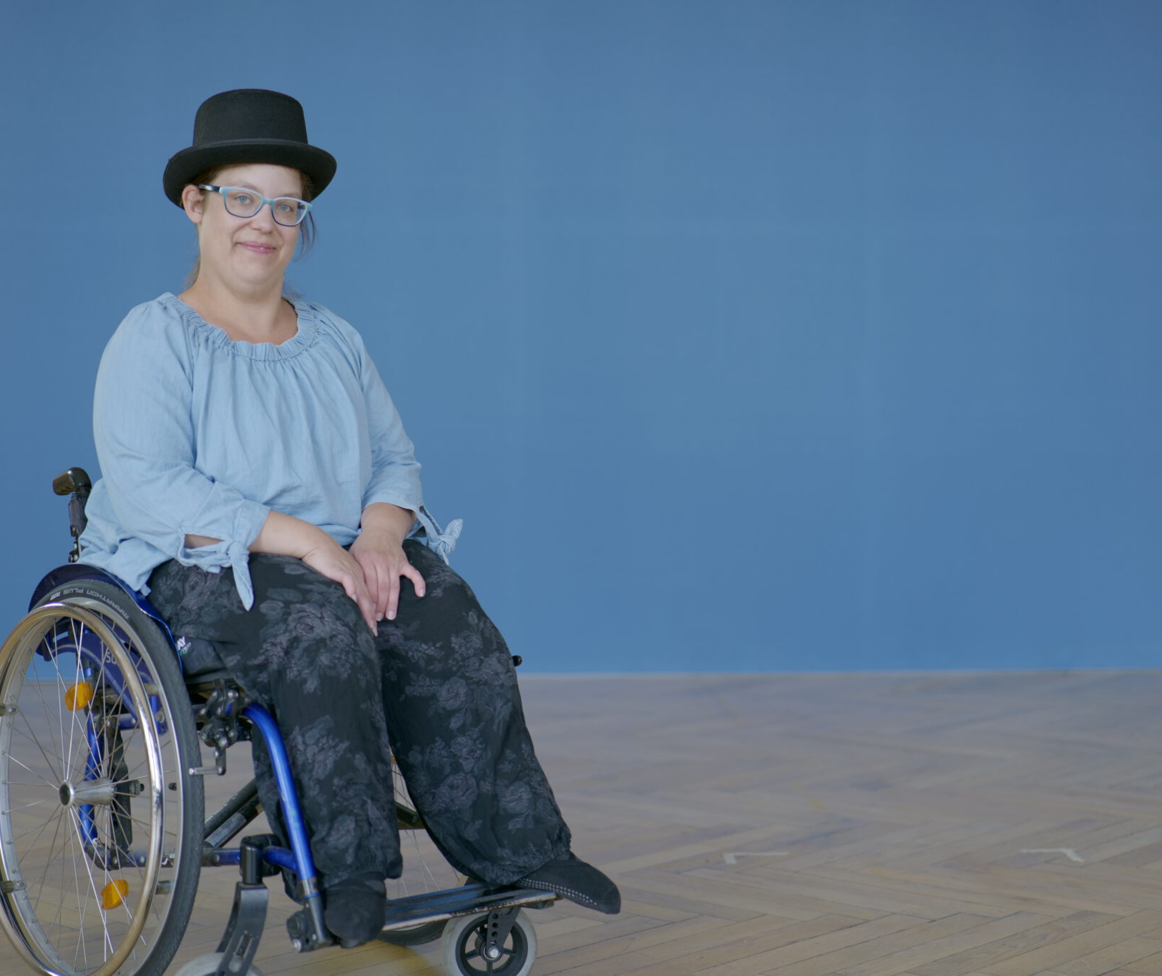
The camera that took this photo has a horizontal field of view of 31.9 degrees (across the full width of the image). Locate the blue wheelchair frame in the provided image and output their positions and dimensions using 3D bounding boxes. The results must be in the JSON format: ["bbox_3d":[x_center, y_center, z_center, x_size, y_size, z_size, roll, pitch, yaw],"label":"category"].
[{"bbox_3d":[-0.418,0.380,3.010,0.600,0.710,0.790,1,-1,-43],"label":"blue wheelchair frame"}]

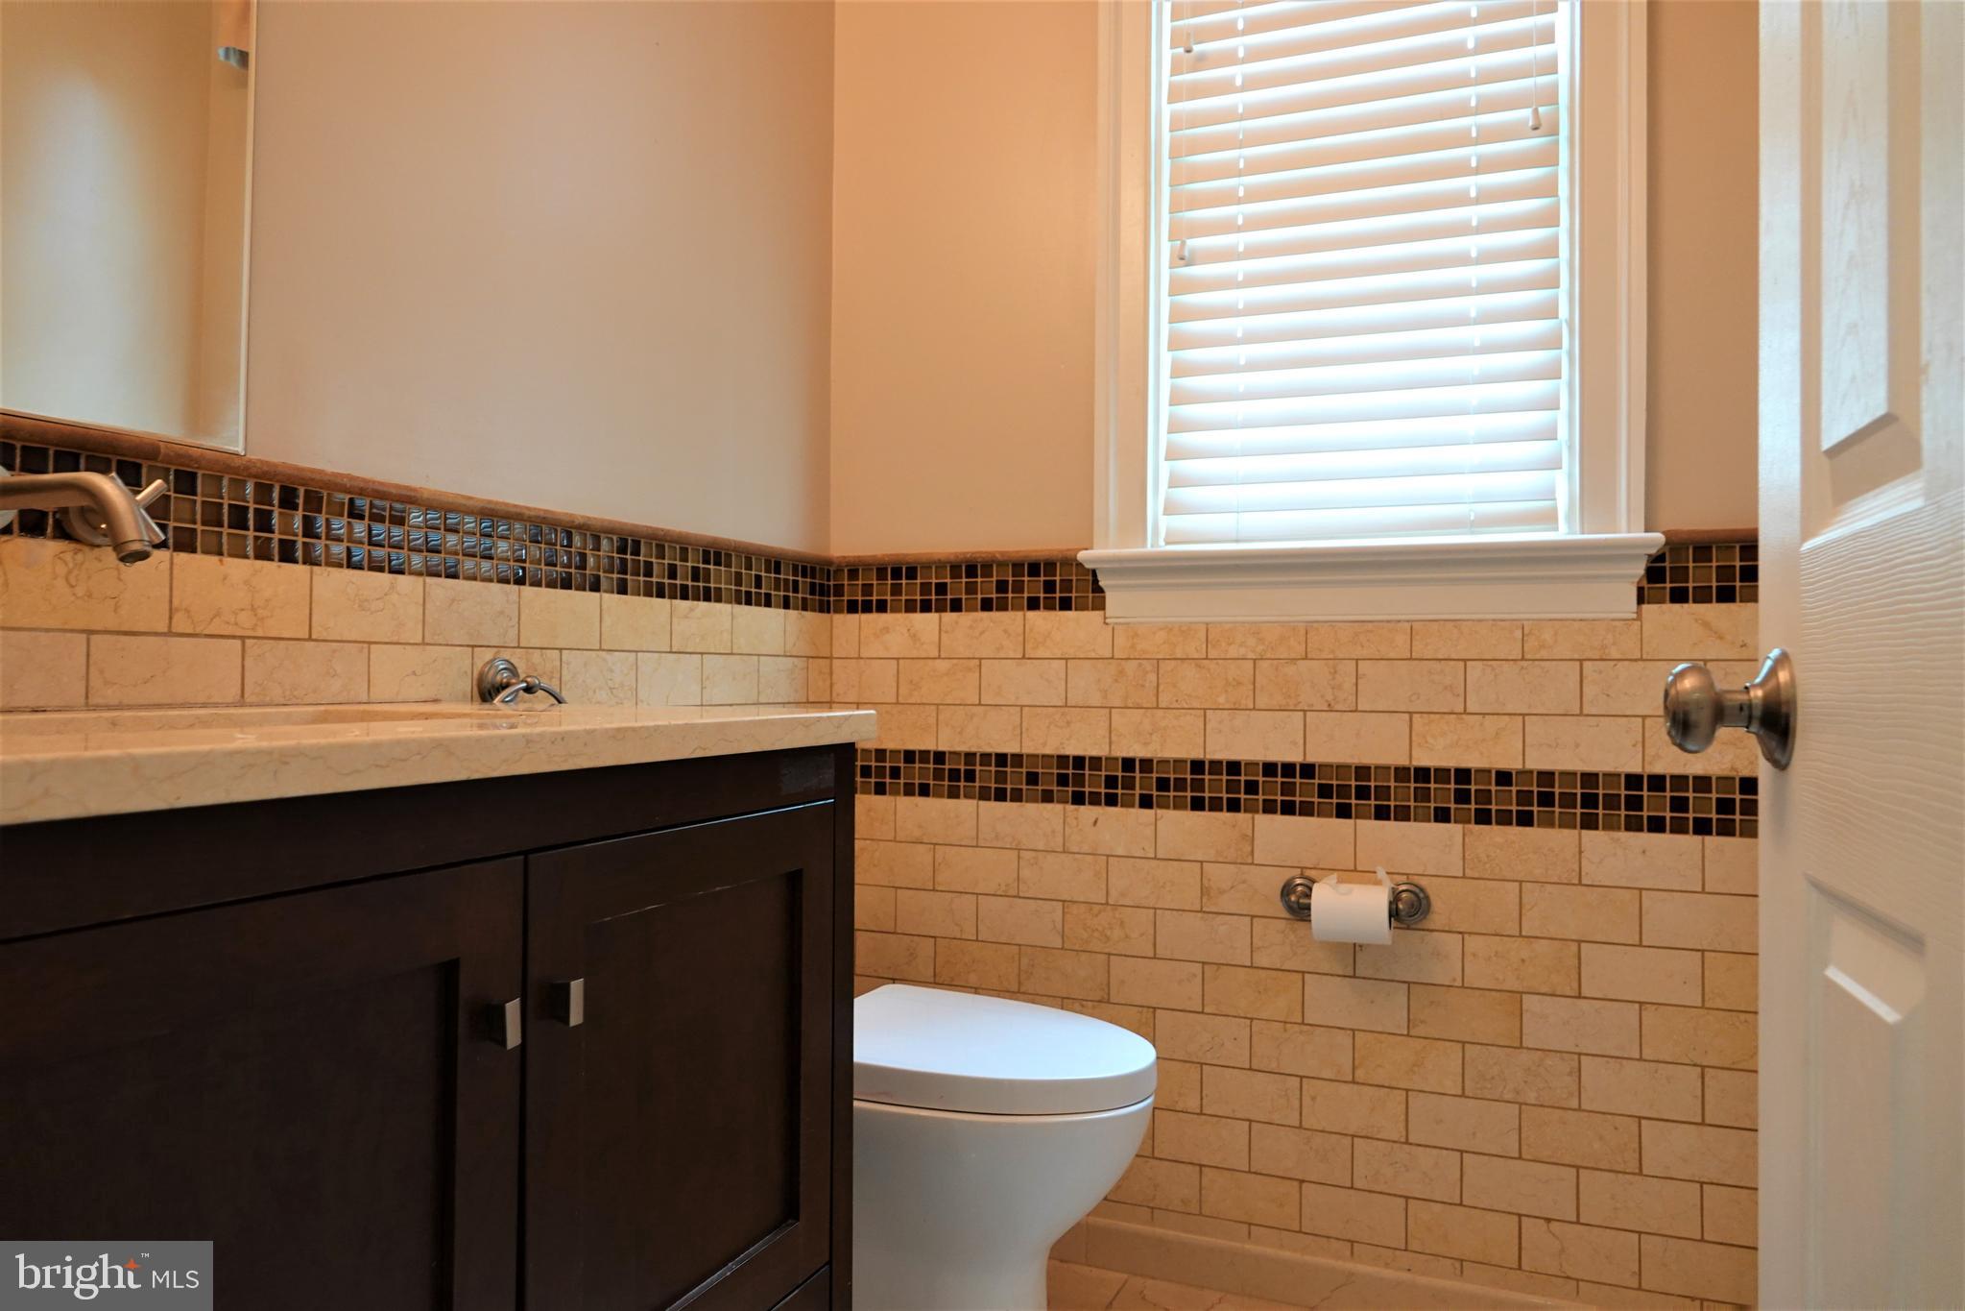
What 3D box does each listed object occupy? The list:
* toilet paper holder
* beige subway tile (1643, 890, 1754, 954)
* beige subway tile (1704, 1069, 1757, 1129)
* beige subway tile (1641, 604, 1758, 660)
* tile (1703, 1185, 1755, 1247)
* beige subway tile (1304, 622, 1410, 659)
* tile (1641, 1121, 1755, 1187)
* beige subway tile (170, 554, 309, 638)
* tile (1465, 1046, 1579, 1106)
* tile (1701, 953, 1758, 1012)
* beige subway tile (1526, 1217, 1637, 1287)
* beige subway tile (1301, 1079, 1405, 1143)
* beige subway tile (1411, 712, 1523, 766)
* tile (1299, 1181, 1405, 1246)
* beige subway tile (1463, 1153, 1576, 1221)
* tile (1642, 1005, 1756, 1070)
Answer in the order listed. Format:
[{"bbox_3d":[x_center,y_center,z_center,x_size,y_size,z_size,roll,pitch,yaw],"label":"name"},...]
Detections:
[{"bbox_3d":[0.549,0.369,1.942,0.218,0.063,0.075,0,-1,22],"label":"toilet paper holder"},{"bbox_3d":[0.993,0.367,1.804,0.151,0.076,0.010,0,-1,22],"label":"beige subway tile"},{"bbox_3d":[1.060,0.604,1.769,0.152,0.077,0.010,0,-1,22],"label":"beige subway tile"},{"bbox_3d":[1.000,-0.032,1.811,0.152,0.076,0.010,0,-1,22],"label":"beige subway tile"},{"bbox_3d":[1.058,0.763,1.766,0.152,0.077,0.010,0,-1,22],"label":"tile"},{"bbox_3d":[0.568,-0.022,1.986,0.151,0.054,0.010,0,-1,22],"label":"beige subway tile"},{"bbox_3d":[0.990,0.684,1.799,0.151,0.076,0.010,0,-1,22],"label":"tile"},{"bbox_3d":[-0.750,-0.057,1.325,0.010,0.076,0.151,0,-1,25],"label":"beige subway tile"},{"bbox_3d":[0.780,0.607,1.897,0.152,0.076,0.010,0,-2,22],"label":"tile"},{"bbox_3d":[1.063,0.445,1.775,0.150,0.076,0.010,0,-1,22],"label":"tile"},{"bbox_3d":[0.844,0.841,1.853,0.152,0.077,0.010,0,-1,22],"label":"beige subway tile"},{"bbox_3d":[0.559,0.679,1.970,0.151,0.076,0.010,0,-1,22],"label":"beige subway tile"},{"bbox_3d":[0.713,0.126,1.929,0.152,0.076,0.010,0,-1,23],"label":"beige subway tile"},{"bbox_3d":[0.561,0.843,1.979,0.152,0.076,0.010,0,-2,22],"label":"tile"},{"bbox_3d":[0.772,0.759,1.880,0.151,0.076,0.010,0,-1,22],"label":"beige subway tile"},{"bbox_3d":[0.993,0.527,1.804,0.152,0.076,0.010,0,-1,23],"label":"tile"}]

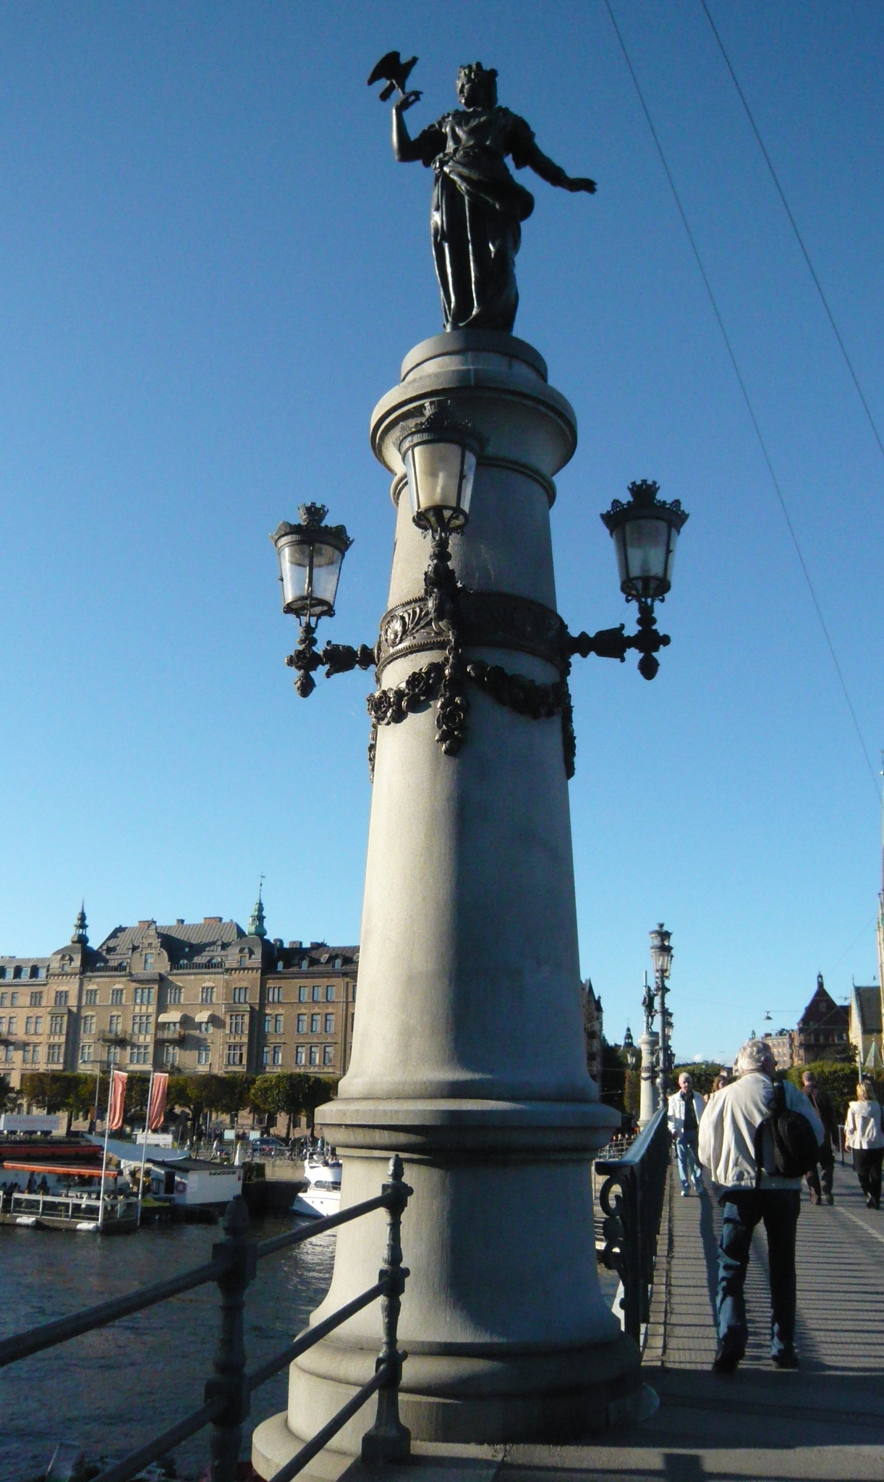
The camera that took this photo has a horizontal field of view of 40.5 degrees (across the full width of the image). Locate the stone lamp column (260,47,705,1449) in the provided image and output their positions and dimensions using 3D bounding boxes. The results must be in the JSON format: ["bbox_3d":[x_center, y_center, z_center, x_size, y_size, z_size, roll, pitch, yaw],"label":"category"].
[{"bbox_3d":[0.172,-0.694,7.112,2.500,8.291,2.500,-2,-17,10],"label":"stone lamp column"}]

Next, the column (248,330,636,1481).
[{"bbox_3d":[0.168,0.515,6.899,2.000,6.015,2.000,1,-17,1],"label":"column"}]

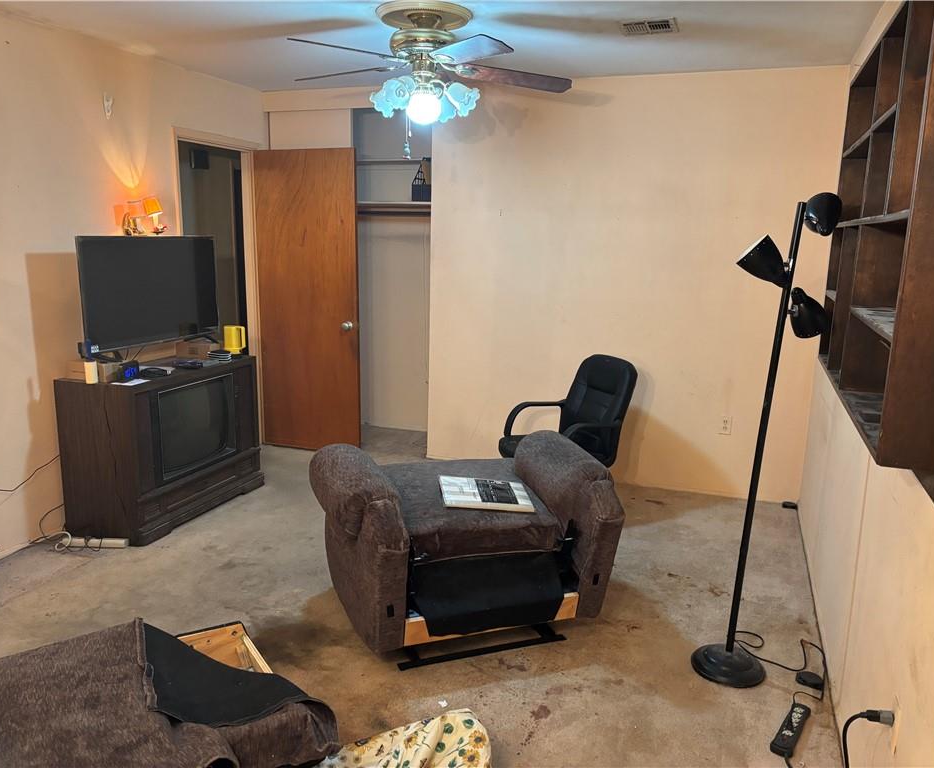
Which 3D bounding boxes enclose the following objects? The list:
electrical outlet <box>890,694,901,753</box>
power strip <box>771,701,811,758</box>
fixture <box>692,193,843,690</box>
[{"bbox_3d":[0.939,0.750,1.698,0.014,0.115,0.072,5,12,19],"label":"electrical outlet"},{"bbox_3d":[1.010,1.075,2.388,0.060,0.036,0.255,9,13,35],"label":"power strip"},{"bbox_3d":[0.964,0.203,2.603,0.310,1.661,0.280,9,13,20],"label":"fixture"}]

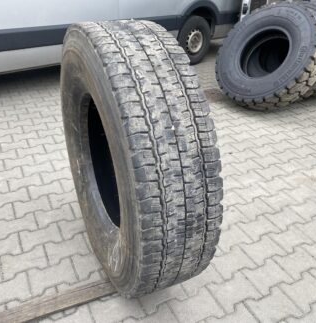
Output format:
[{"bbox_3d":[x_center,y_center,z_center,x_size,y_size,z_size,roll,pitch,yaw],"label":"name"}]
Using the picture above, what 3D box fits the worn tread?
[{"bbox_3d":[-0.147,-0.011,1.340,0.310,1.060,1.060,-12,33,-23],"label":"worn tread"}]

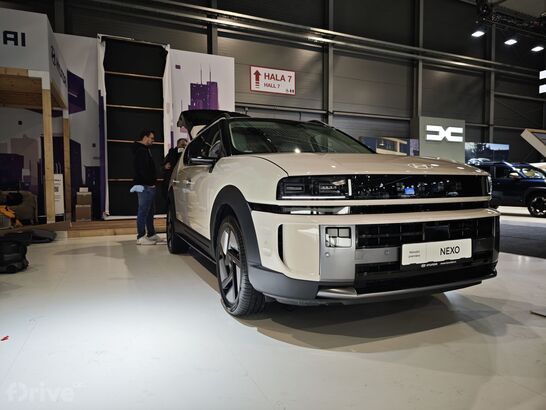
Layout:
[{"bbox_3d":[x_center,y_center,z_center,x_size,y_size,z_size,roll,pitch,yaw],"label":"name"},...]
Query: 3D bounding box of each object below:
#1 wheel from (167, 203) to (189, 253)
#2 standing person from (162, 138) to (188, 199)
[{"bbox_3d":[-1.285,0.316,5.063,0.240,0.730,0.730,-1,3,-23],"label":"wheel"},{"bbox_3d":[-1.623,-0.270,6.399,0.580,1.782,0.420,-1,3,-20],"label":"standing person"}]

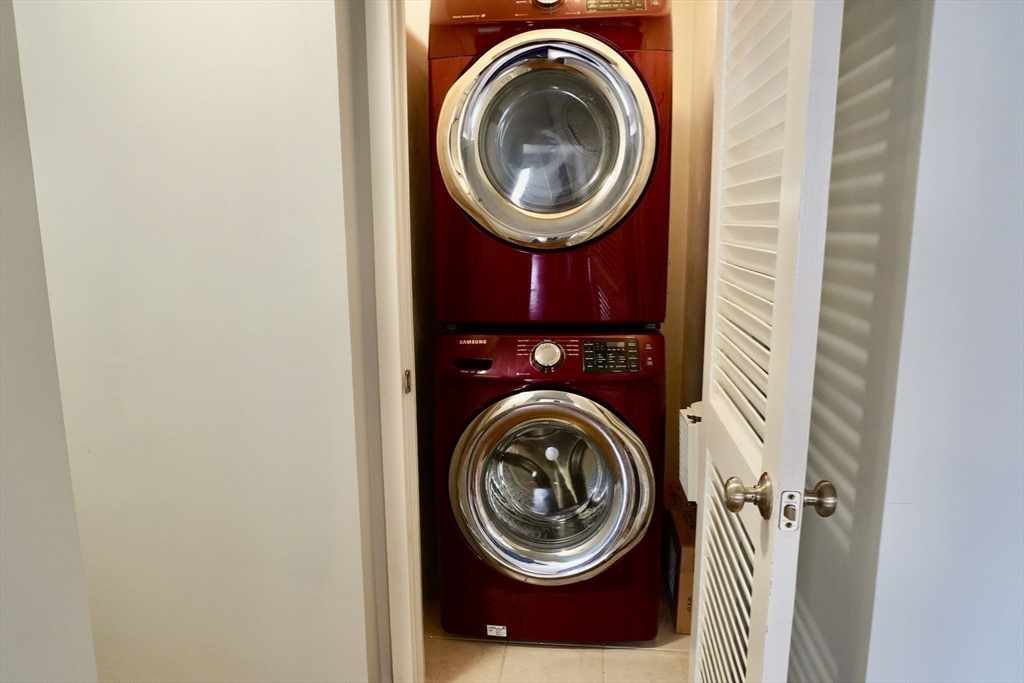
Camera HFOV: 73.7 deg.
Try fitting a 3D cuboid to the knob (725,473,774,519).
[{"bbox_3d":[0.344,0.226,1.002,0.061,0.072,0.072,1,10,6],"label":"knob"}]

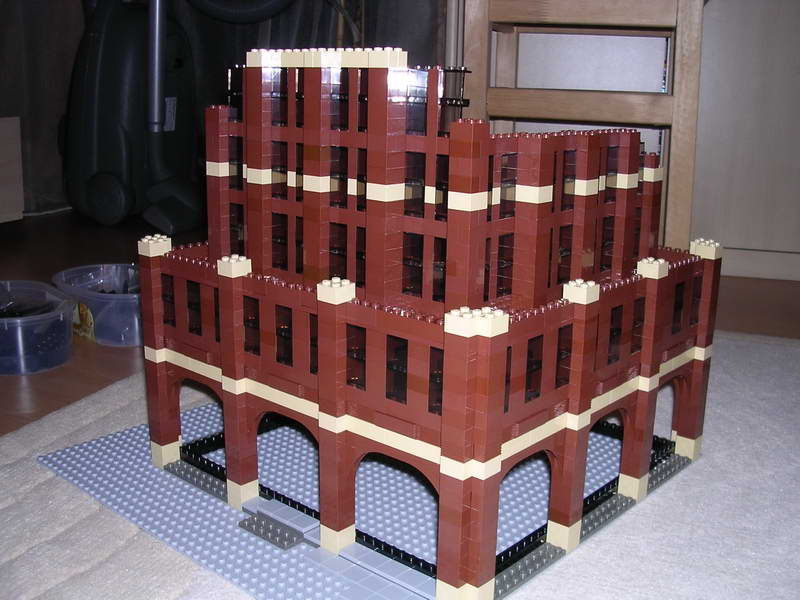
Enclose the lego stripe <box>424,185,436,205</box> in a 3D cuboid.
[{"bbox_3d":[0.020,-0.062,0.518,0.008,0.010,0.008,13,19,40],"label":"lego stripe"}]

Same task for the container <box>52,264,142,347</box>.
[{"bbox_3d":[-0.334,0.005,1.075,0.166,0.066,0.166,-3,15,-17],"label":"container"}]

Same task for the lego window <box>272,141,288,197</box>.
[{"bbox_3d":[-0.078,-0.087,0.590,0.016,0.038,0.008,13,19,40],"label":"lego window"}]

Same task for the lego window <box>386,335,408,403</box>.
[{"bbox_3d":[0.001,0.039,0.504,0.016,0.038,0.008,13,19,40],"label":"lego window"}]

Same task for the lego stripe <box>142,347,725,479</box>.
[{"bbox_3d":[0.026,0.038,0.683,0.320,0.010,0.320,13,18,40],"label":"lego stripe"}]

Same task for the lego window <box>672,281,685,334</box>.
[{"bbox_3d":[0.202,0.006,0.648,0.007,0.038,0.016,13,18,40],"label":"lego window"}]

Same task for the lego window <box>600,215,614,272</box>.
[{"bbox_3d":[0.142,-0.040,0.616,0.008,0.038,0.016,13,19,40],"label":"lego window"}]

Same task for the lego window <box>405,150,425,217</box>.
[{"bbox_3d":[0.011,-0.069,0.524,0.016,0.038,0.007,13,18,40],"label":"lego window"}]

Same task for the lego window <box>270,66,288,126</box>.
[{"bbox_3d":[-0.077,-0.133,0.577,0.016,0.038,0.007,13,18,40],"label":"lego window"}]

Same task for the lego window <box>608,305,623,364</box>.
[{"bbox_3d":[0.138,0.023,0.579,0.008,0.038,0.016,13,19,40],"label":"lego window"}]

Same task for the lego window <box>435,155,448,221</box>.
[{"bbox_3d":[0.029,-0.064,0.509,0.016,0.038,0.008,13,19,40],"label":"lego window"}]

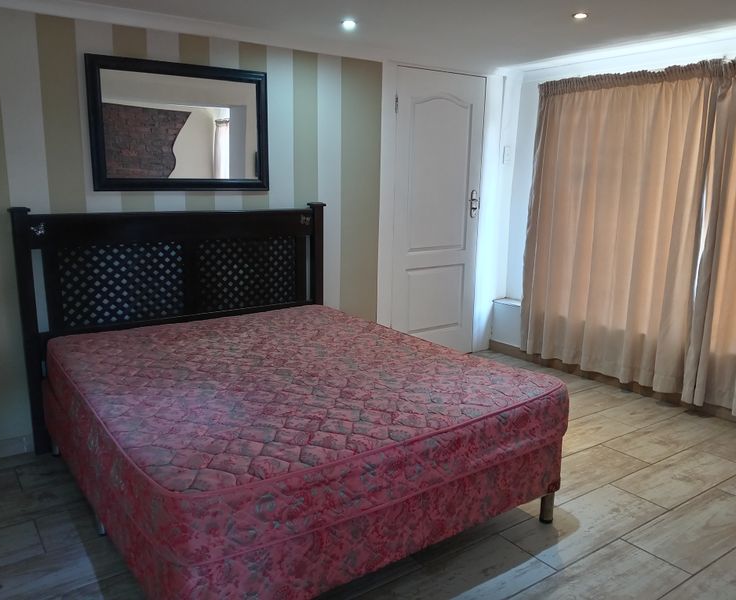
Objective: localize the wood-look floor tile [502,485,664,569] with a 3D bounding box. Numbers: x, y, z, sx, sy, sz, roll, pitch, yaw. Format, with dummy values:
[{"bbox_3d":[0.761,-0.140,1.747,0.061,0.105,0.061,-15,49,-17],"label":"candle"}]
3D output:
[{"bbox_3d":[0.867,0.882,2.465,0.709,0.010,0.278,-7,13,-35],"label":"wood-look floor tile"}]

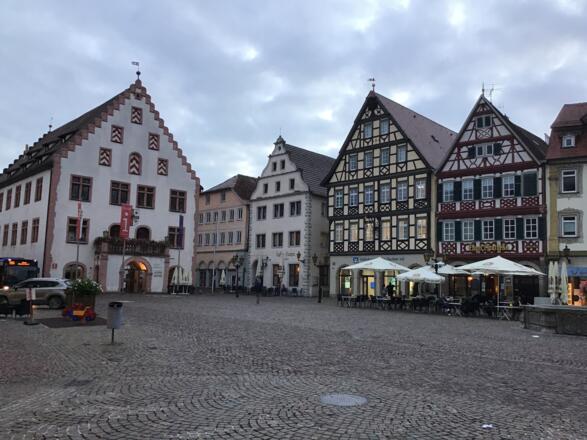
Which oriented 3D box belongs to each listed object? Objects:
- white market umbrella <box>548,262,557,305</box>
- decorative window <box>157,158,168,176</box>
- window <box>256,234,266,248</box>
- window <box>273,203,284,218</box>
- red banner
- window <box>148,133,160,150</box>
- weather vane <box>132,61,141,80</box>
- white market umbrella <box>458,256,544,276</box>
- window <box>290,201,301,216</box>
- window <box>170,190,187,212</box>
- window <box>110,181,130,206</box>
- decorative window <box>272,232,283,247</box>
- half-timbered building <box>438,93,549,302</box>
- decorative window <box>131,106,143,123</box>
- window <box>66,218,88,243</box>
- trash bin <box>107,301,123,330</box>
[{"bbox_3d":[15.428,4.044,31.294,0.500,3.200,0.500,-2,-7,26],"label":"white market umbrella"},{"bbox_3d":[-14.259,-5.710,57.232,1.241,1.766,0.200,7,-9,-42],"label":"decorative window"},{"bbox_3d":[-3.312,2.259,55.148,0.200,1.423,1.540,7,-8,-39],"label":"window"},{"bbox_3d":[-1.637,-1.006,59.363,0.250,1.640,1.837,7,-9,-41],"label":"window"},{"bbox_3d":[-13.186,0.118,41.500,0.930,2.650,0.080,5,-7,-30],"label":"red banner"},{"bbox_3d":[-15.015,-8.476,56.795,1.218,1.715,0.200,7,-9,-42],"label":"window"},{"bbox_3d":[-16.380,-15.433,54.644,0.977,1.959,0.450,4,-7,-17],"label":"weather vane"},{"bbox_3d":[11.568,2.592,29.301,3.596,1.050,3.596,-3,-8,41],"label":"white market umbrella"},{"bbox_3d":[0.254,-1.225,57.204,0.250,1.682,1.797,7,-9,-41],"label":"window"},{"bbox_3d":[-12.751,-2.152,58.323,1.738,2.462,0.250,7,-9,-42],"label":"window"},{"bbox_3d":[-17.696,-2.698,53.803,1.878,2.428,0.250,7,-9,-42],"label":"window"},{"bbox_3d":[-1.527,2.024,52.966,0.200,1.511,1.619,7,-8,-39],"label":"decorative window"},{"bbox_3d":[19.043,-0.780,43.991,8.334,16.157,14.500,-4,-9,42],"label":"half-timbered building"},{"bbox_3d":[-16.596,-11.043,55.576,1.161,1.646,0.200,7,-9,-42],"label":"decorative window"},{"bbox_3d":[-20.780,1.024,50.599,1.857,2.160,0.250,7,-9,-42],"label":"window"},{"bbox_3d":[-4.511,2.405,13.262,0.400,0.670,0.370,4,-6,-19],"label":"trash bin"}]

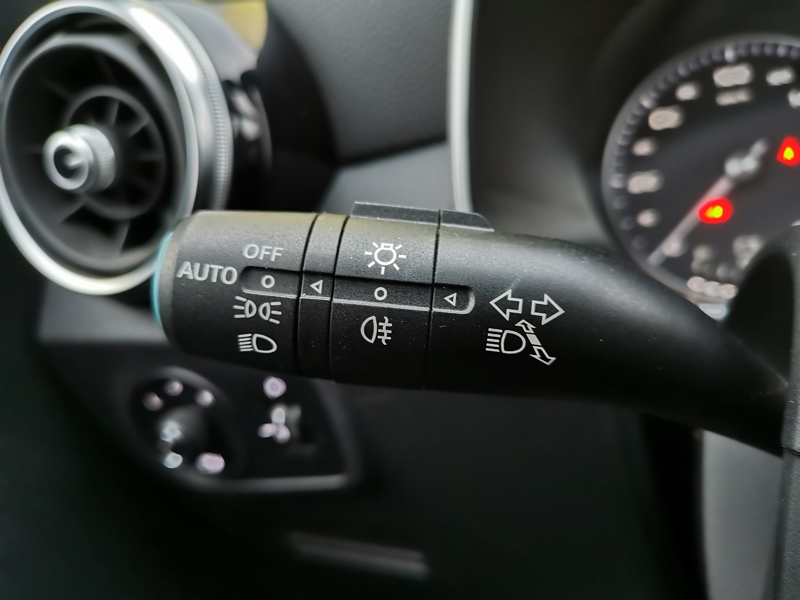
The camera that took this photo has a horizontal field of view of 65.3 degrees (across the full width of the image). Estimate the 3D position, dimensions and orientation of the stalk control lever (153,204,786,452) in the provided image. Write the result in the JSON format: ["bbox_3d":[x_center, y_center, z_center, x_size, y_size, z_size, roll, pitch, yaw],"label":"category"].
[{"bbox_3d":[0.025,0.007,0.127,0.146,0.043,0.036,8,8,-6],"label":"stalk control lever"}]

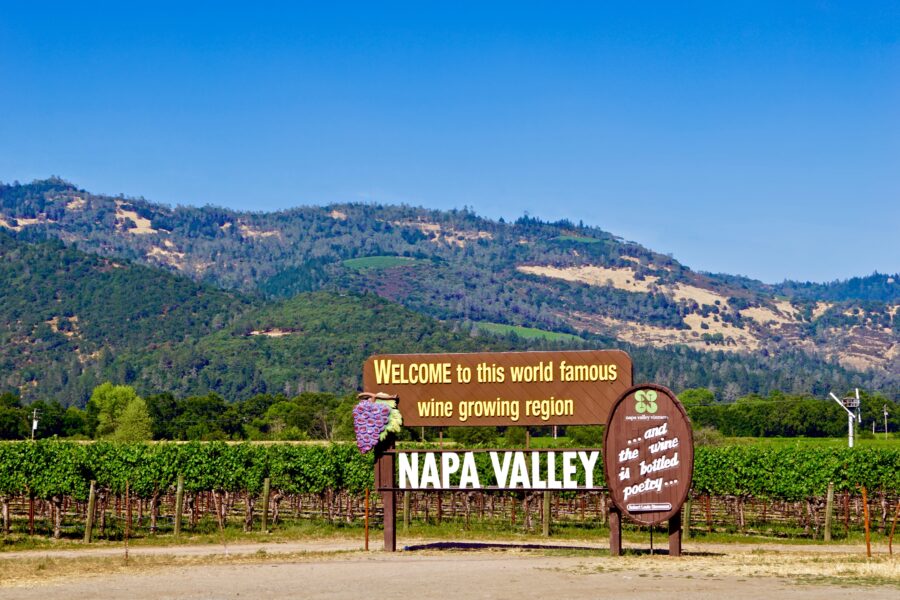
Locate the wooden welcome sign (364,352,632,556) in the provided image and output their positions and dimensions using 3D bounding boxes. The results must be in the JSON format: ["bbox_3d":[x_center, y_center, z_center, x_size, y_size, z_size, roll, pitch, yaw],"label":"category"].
[{"bbox_3d":[0.957,3.092,42.000,5.572,4.065,0.350,-1,-4,14],"label":"wooden welcome sign"}]

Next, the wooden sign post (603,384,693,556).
[{"bbox_3d":[4.190,3.574,43.085,1.916,3.583,0.400,-2,-4,17],"label":"wooden sign post"}]

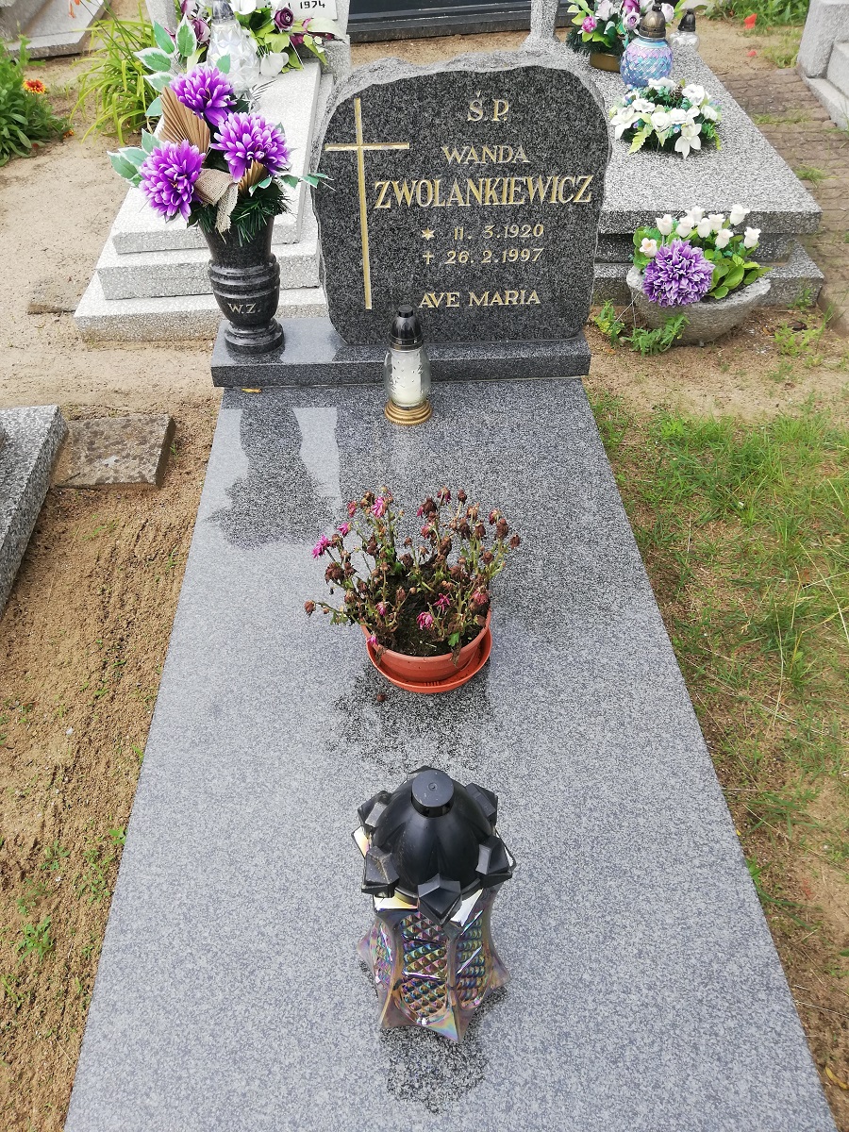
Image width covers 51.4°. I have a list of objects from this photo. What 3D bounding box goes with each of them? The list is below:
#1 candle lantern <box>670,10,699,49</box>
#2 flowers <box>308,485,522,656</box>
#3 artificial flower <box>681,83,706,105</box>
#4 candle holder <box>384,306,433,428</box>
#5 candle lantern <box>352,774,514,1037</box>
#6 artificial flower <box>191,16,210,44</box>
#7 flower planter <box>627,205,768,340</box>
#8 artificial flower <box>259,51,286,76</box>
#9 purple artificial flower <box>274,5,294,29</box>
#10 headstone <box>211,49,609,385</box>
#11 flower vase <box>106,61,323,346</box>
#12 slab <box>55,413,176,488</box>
[{"bbox_3d":[1.176,-2.384,3.982,0.136,0.223,0.136,-2,43,-2],"label":"candle lantern"},{"bbox_3d":[-0.020,0.004,1.432,0.335,0.190,0.260,-2,43,-2],"label":"flowers"},{"bbox_3d":[1.071,-1.877,3.509,0.090,0.070,0.065,11,44,11],"label":"artificial flower"},{"bbox_3d":[-0.037,-0.420,1.821,0.103,0.243,0.103,-2,43,-2],"label":"candle holder"},{"bbox_3d":[0.010,0.334,0.920,0.182,0.375,0.168,8,44,8],"label":"candle lantern"},{"bbox_3d":[-1.032,-2.470,4.067,0.085,0.110,0.085,-1,43,-1],"label":"artificial flower"},{"bbox_3d":[0.756,-0.800,2.450,0.392,0.307,0.244,-2,43,-2],"label":"flower planter"},{"bbox_3d":[-0.709,-2.351,4.133,0.120,0.100,0.070,-6,44,-6],"label":"artificial flower"},{"bbox_3d":[-0.642,-2.519,4.048,0.090,0.100,0.080,-10,44,-10],"label":"purple artificial flower"},{"bbox_3d":[-0.053,-0.715,1.861,0.844,0.618,0.217,-2,43,-2],"label":"headstone"},{"bbox_3d":[-0.422,-0.697,1.813,0.435,0.562,0.318,-2,43,-2],"label":"flower vase"},{"bbox_3d":[-0.854,-0.287,2.396,0.300,0.060,0.325,-4,43,-4],"label":"slab"}]

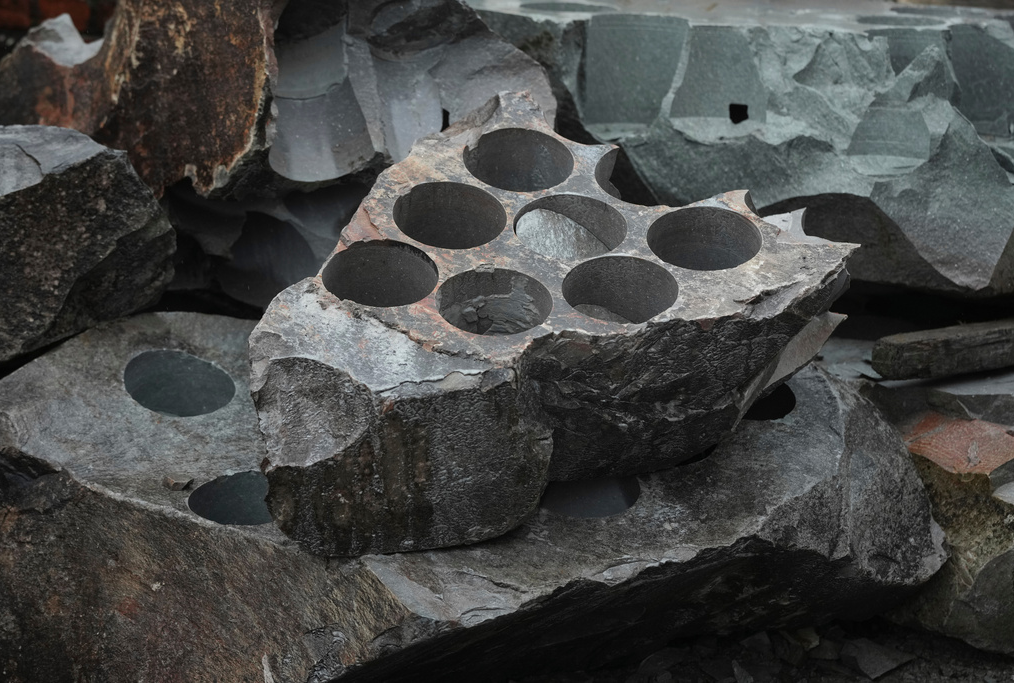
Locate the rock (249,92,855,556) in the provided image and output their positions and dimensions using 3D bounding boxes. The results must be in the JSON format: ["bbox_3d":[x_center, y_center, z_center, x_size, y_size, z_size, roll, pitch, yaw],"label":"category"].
[{"bbox_3d":[0.032,-0.033,3.823,0.612,0.195,0.485,-9,38,-12],"label":"rock"}]

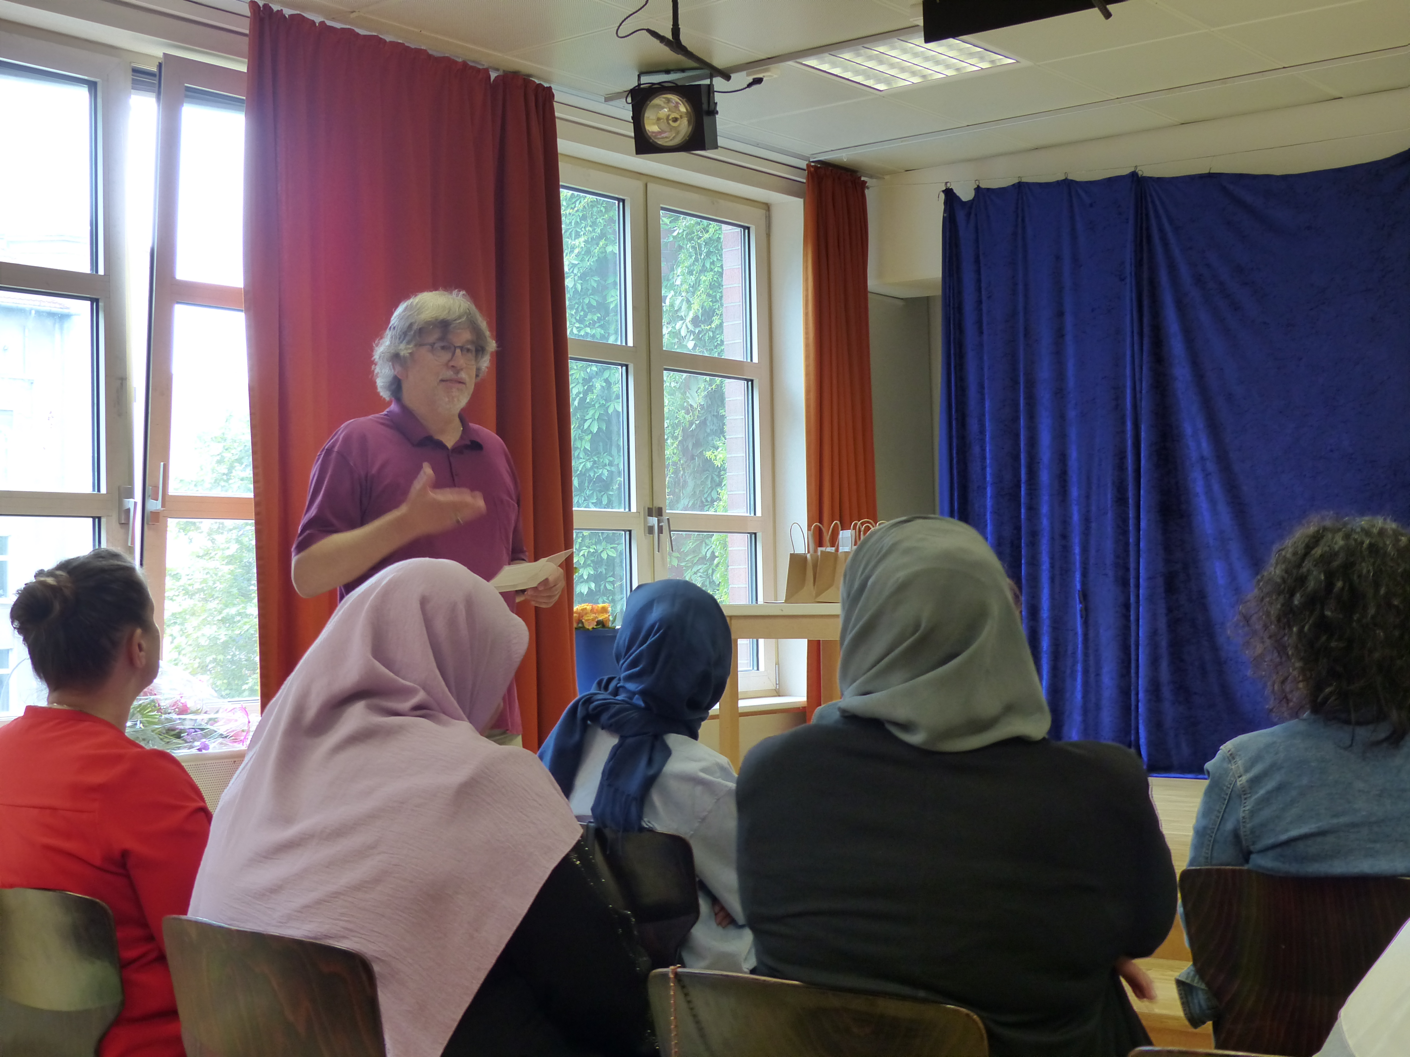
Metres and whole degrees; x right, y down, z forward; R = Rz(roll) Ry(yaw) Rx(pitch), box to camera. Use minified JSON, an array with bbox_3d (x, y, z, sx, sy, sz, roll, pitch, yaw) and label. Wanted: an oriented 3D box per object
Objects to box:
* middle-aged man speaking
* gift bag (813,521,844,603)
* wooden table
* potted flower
[{"bbox_3d":[-0.534,0.432,3.940,0.580,1.800,0.460,1,-3,-42],"label":"middle-aged man speaking"},{"bbox_3d":[0.462,0.113,6.693,0.115,0.274,0.165,-3,-3,39],"label":"gift bag"},{"bbox_3d":[0.547,0.622,6.919,0.770,0.730,0.700,-3,-3,39],"label":"wooden table"},{"bbox_3d":[-0.405,0.491,7.439,0.230,0.430,0.230,-1,-2,0],"label":"potted flower"}]

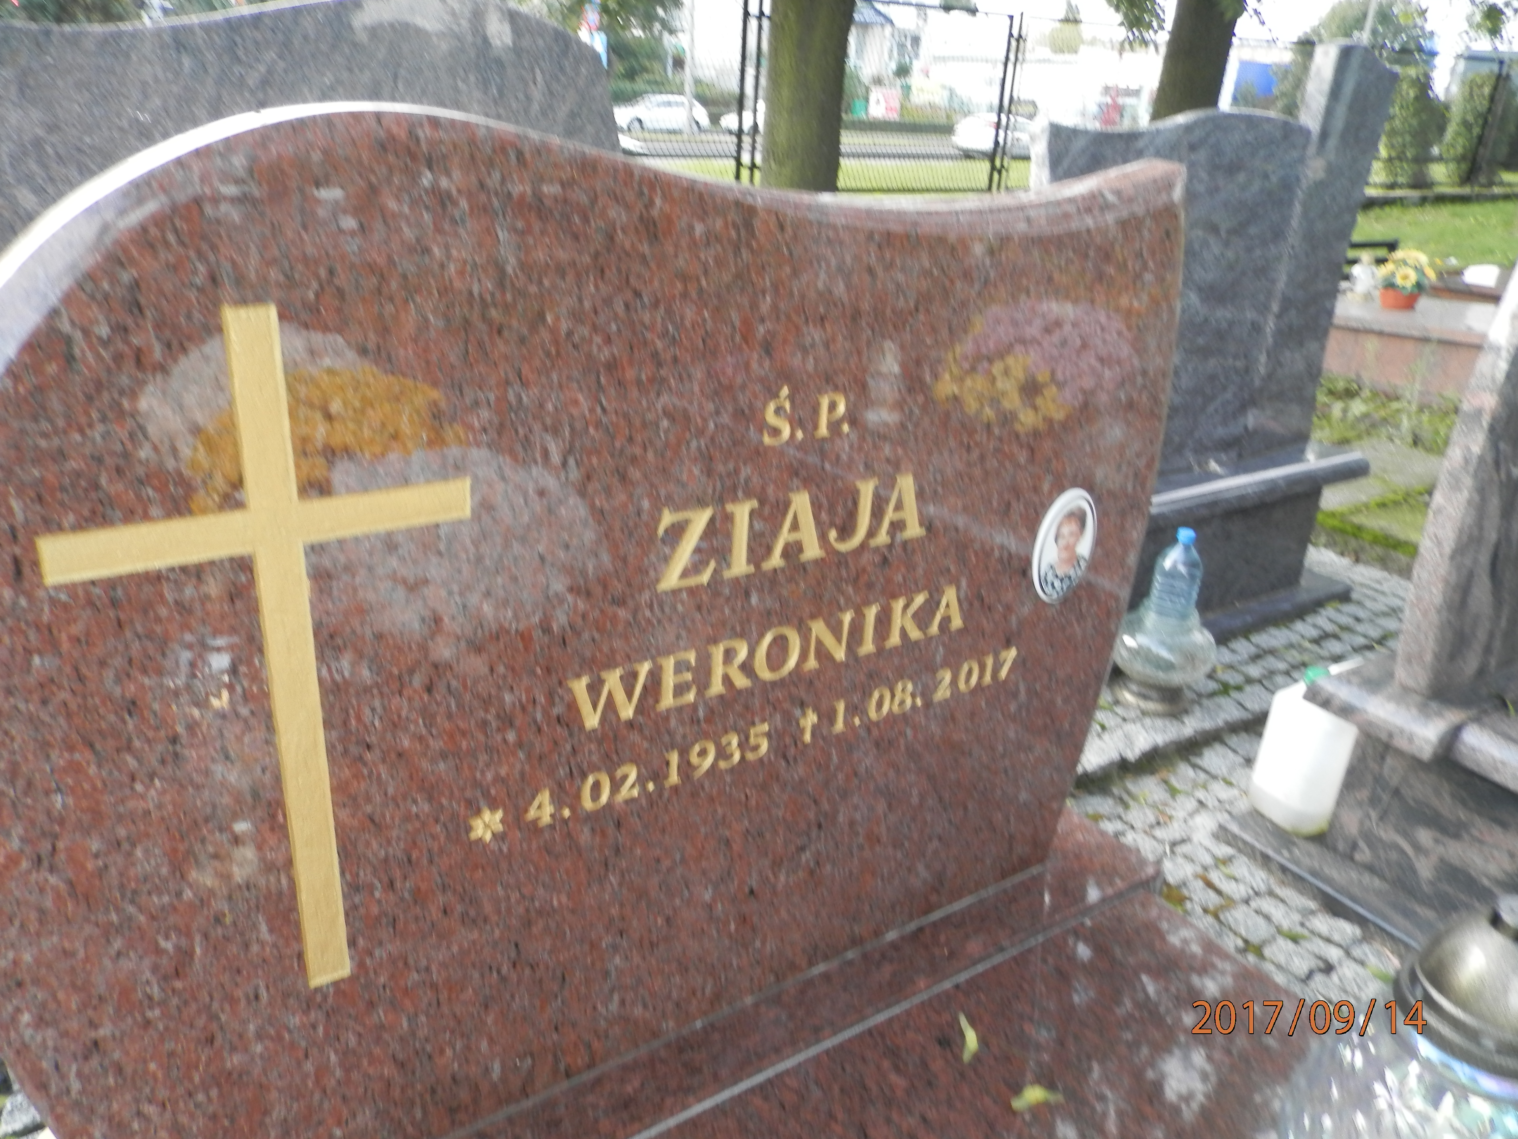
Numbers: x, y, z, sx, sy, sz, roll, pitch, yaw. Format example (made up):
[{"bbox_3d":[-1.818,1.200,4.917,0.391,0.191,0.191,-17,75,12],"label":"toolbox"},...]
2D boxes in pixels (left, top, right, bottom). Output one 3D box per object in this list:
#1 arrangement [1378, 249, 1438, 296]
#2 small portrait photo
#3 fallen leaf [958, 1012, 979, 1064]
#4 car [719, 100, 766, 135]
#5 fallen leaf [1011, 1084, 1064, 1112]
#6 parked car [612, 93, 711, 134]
[{"bbox_3d":[2.980,-1.363,5.040,0.260,0.205,0.250,15,26,27],"label":"arrangement"},{"bbox_3d":[0.299,-0.020,1.059,0.090,0.120,0.012,-12,27,-32],"label":"small portrait photo"},{"bbox_3d":[0.196,0.436,1.021,0.016,0.010,0.058,5,23,4],"label":"fallen leaf"},{"bbox_3d":[0.530,-19.221,46.696,4.250,1.470,1.750,-8,25,-25],"label":"car"},{"bbox_3d":[0.243,0.463,0.963,0.048,0.010,0.024,-3,24,-15],"label":"fallen leaf"},{"bbox_3d":[-4.176,-18.528,44.626,4.250,1.460,1.750,-8,25,-25],"label":"parked car"}]

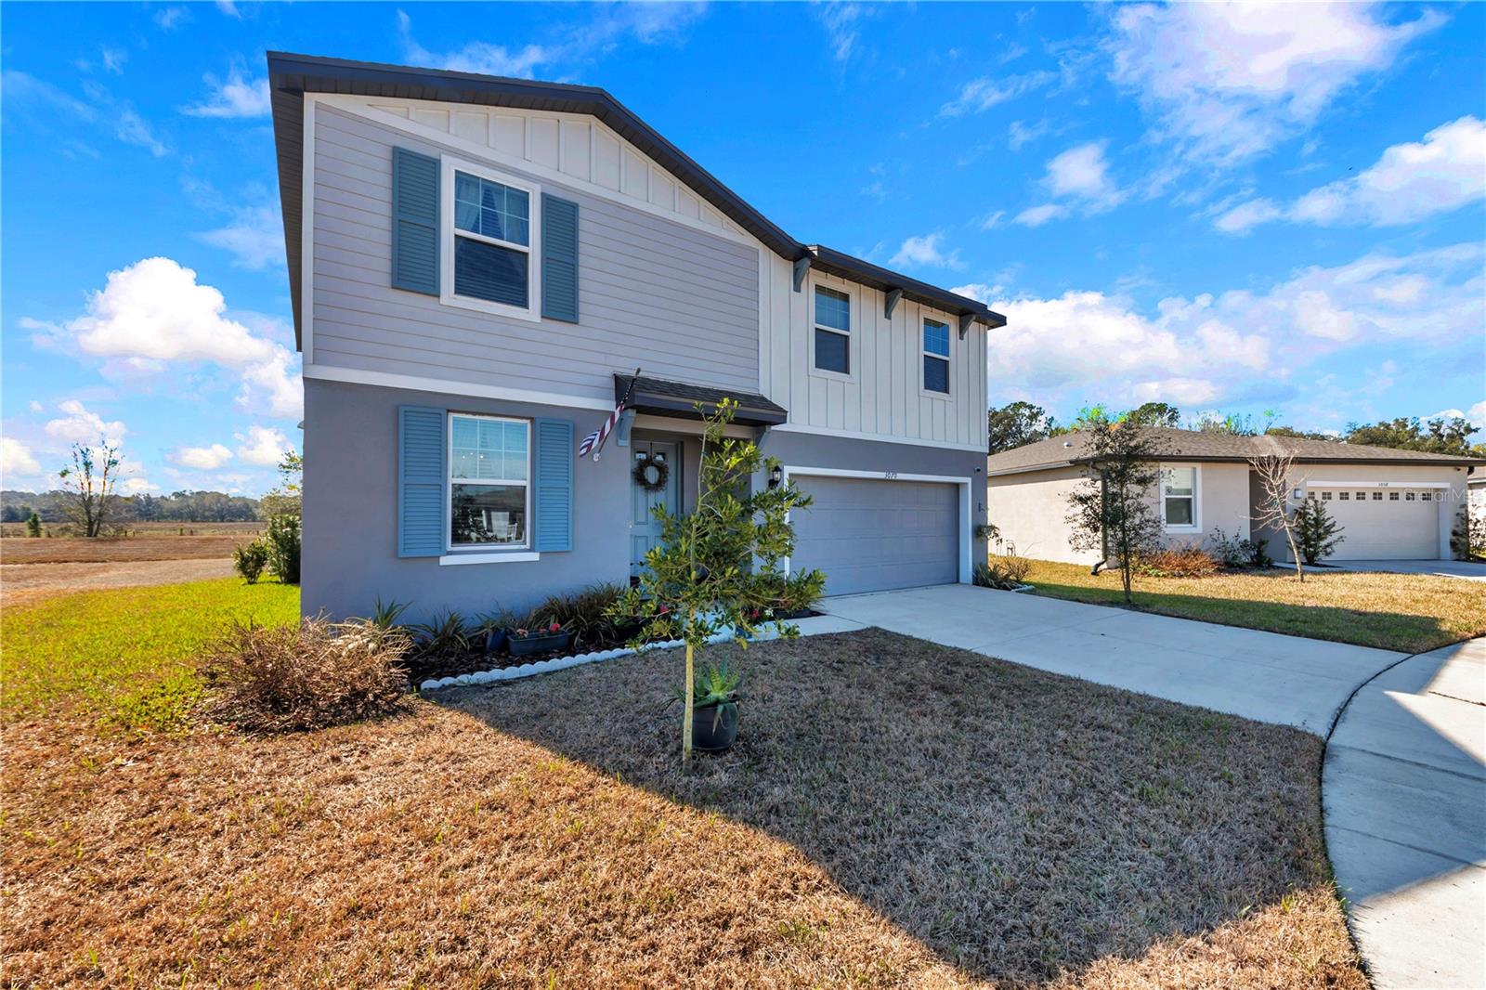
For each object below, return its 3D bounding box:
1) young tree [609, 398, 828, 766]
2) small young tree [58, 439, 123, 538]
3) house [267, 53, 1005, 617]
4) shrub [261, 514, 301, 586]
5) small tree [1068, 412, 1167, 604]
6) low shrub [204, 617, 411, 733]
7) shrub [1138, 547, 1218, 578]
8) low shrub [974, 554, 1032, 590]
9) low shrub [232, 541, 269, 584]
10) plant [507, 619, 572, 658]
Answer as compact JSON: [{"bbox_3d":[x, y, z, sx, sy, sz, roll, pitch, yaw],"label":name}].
[{"bbox_3d":[-0.171,0.567,3.719,1.380,2.460,1.300,0,-2,-3],"label":"young tree"},{"bbox_3d":[-46.184,-0.456,38.108,2.900,6.900,2.900,-1,-2,39],"label":"small young tree"},{"bbox_3d":[-2.474,-1.726,13.386,12.600,7.650,12.000,1,-2,-33],"label":"house"},{"bbox_3d":[-10.588,1.230,12.425,0.880,1.620,0.880,2,-2,-40],"label":"shrub"},{"bbox_3d":[6.833,0.271,9.903,1.440,3.400,1.420,-1,-2,35],"label":"small tree"},{"bbox_3d":[-3.799,1.460,4.762,1.380,0.740,1.100,1,-2,-33],"label":"low shrub"},{"bbox_3d":[10.510,1.539,13.011,1.850,0.680,1.100,0,-2,-3],"label":"shrub"},{"bbox_3d":[5.588,1.642,11.510,0.950,0.660,0.950,1,-2,-33],"label":"low shrub"},{"bbox_3d":[-11.275,1.572,12.315,0.640,0.930,0.640,2,-2,-42],"label":"low shrub"},{"bbox_3d":[-2.417,1.667,6.406,0.620,0.370,0.250,1,-2,-33],"label":"plant"}]

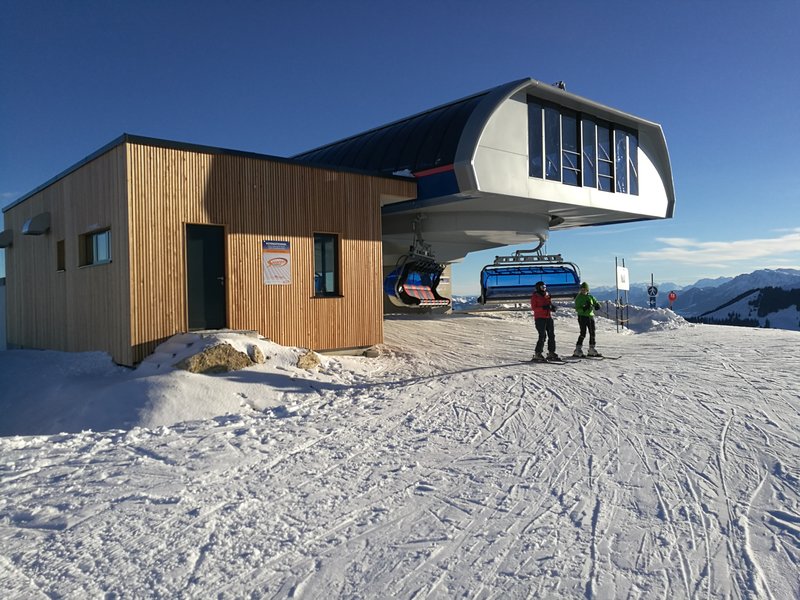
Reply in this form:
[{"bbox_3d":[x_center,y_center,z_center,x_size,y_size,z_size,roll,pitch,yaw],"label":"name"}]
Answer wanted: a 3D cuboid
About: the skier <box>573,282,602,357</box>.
[{"bbox_3d":[4.267,0.444,14.200,0.580,1.690,0.580,-2,1,-30],"label":"skier"}]

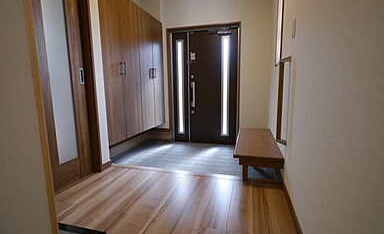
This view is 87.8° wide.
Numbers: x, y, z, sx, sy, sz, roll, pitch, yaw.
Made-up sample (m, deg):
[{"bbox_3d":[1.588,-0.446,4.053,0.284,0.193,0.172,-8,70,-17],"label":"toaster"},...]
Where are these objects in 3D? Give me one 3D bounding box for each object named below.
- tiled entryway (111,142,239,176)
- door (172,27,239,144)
[{"bbox_3d":[-0.039,0.588,3.009,1.995,0.045,1.470,2,9,16],"label":"tiled entryway"},{"bbox_3d":[0.224,-0.498,3.561,1.145,1.964,0.080,2,9,16],"label":"door"}]

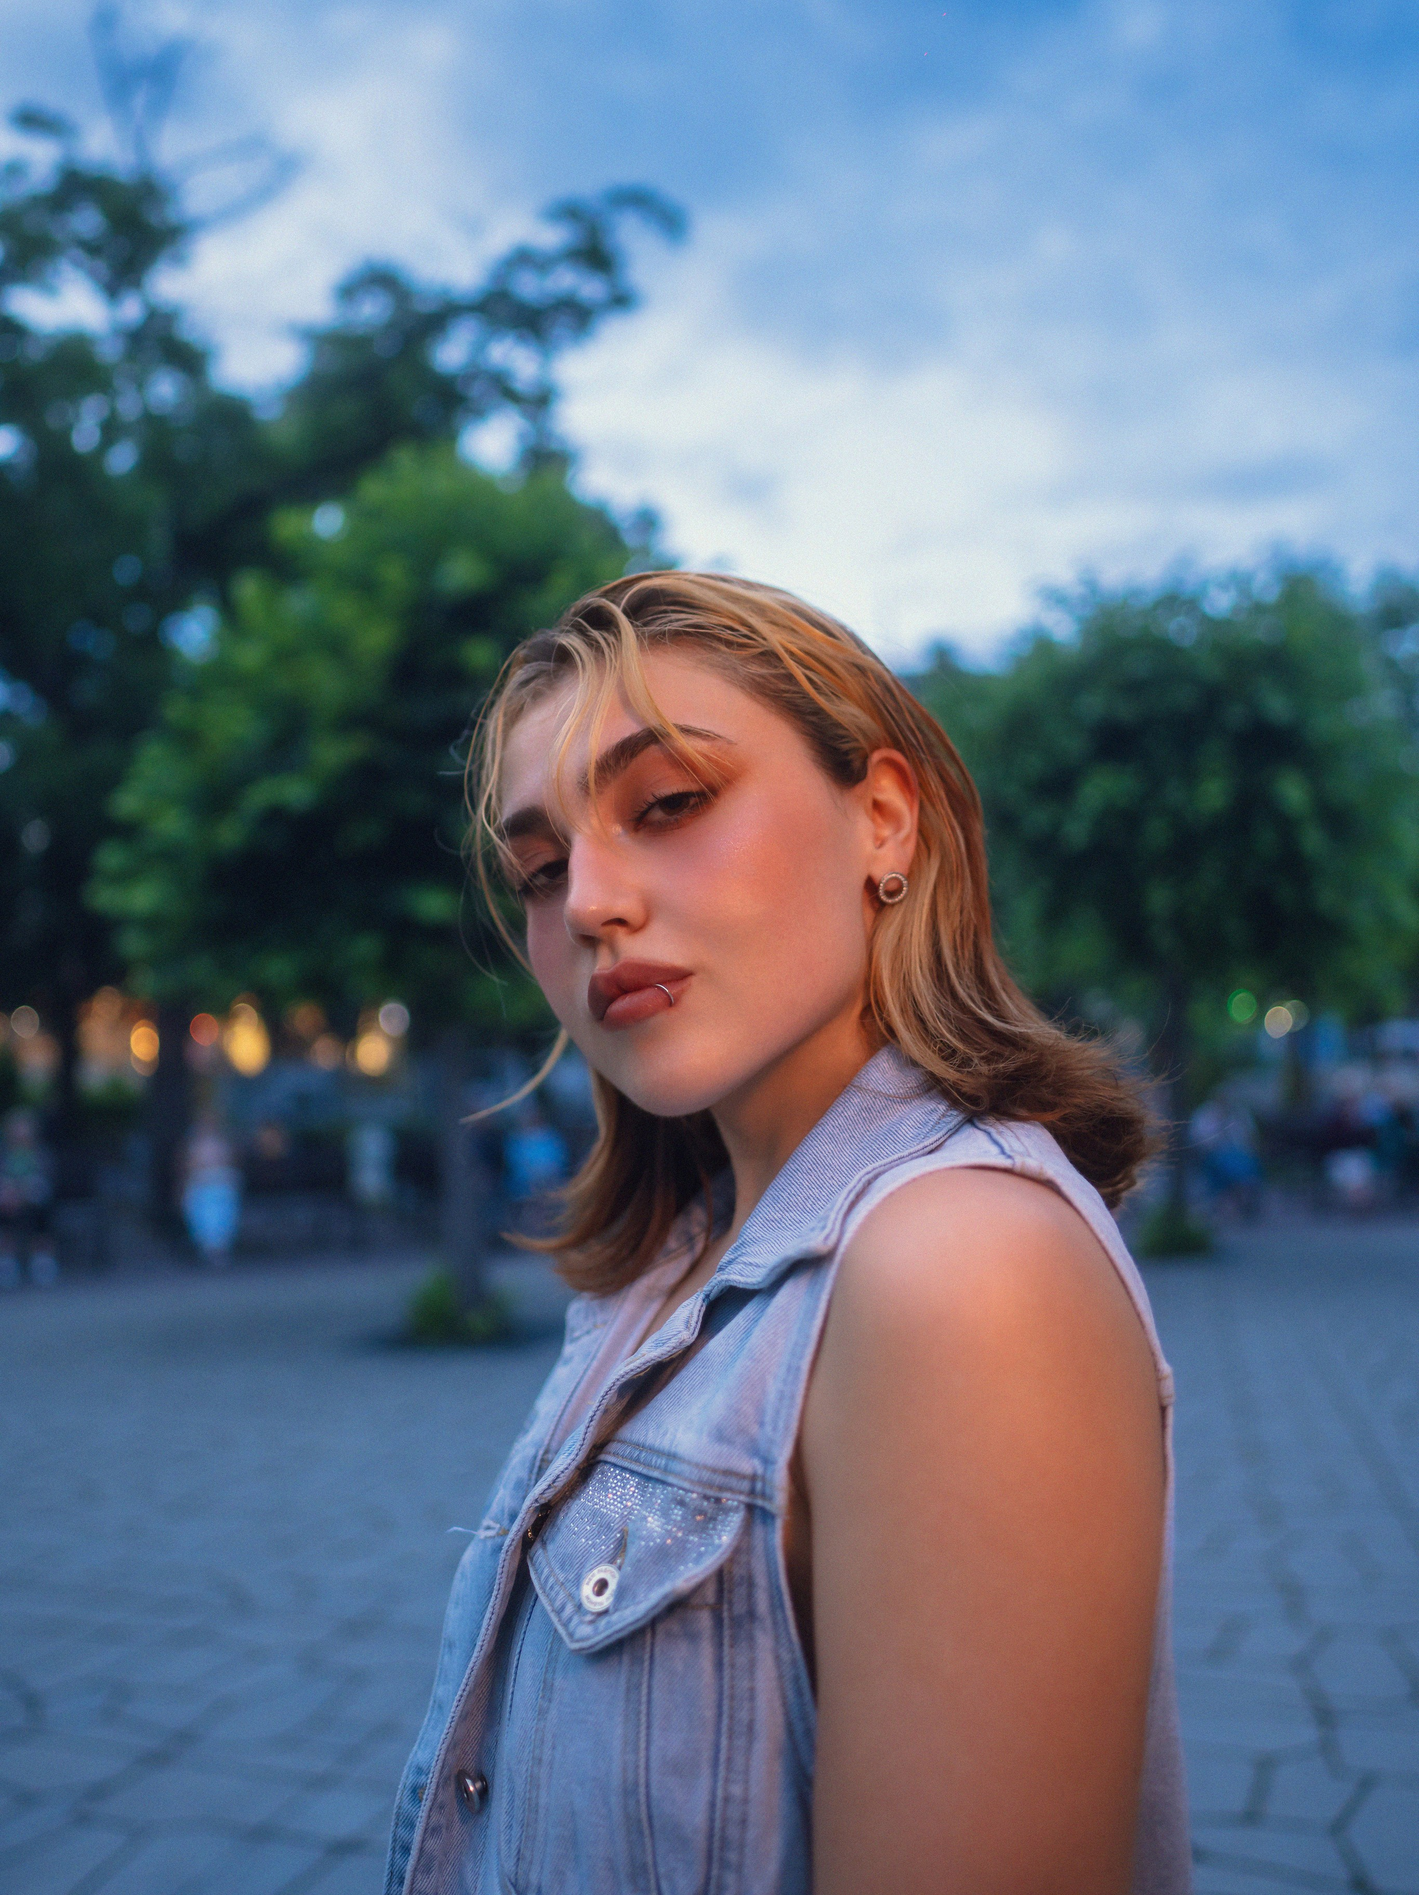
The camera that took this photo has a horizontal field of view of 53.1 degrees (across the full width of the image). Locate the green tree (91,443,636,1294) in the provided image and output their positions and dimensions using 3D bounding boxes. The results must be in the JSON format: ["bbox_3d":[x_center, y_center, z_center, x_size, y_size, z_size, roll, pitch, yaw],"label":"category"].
[{"bbox_3d":[-1.868,-0.520,10.026,4.700,6.360,4.600,-2,-7,0],"label":"green tree"}]

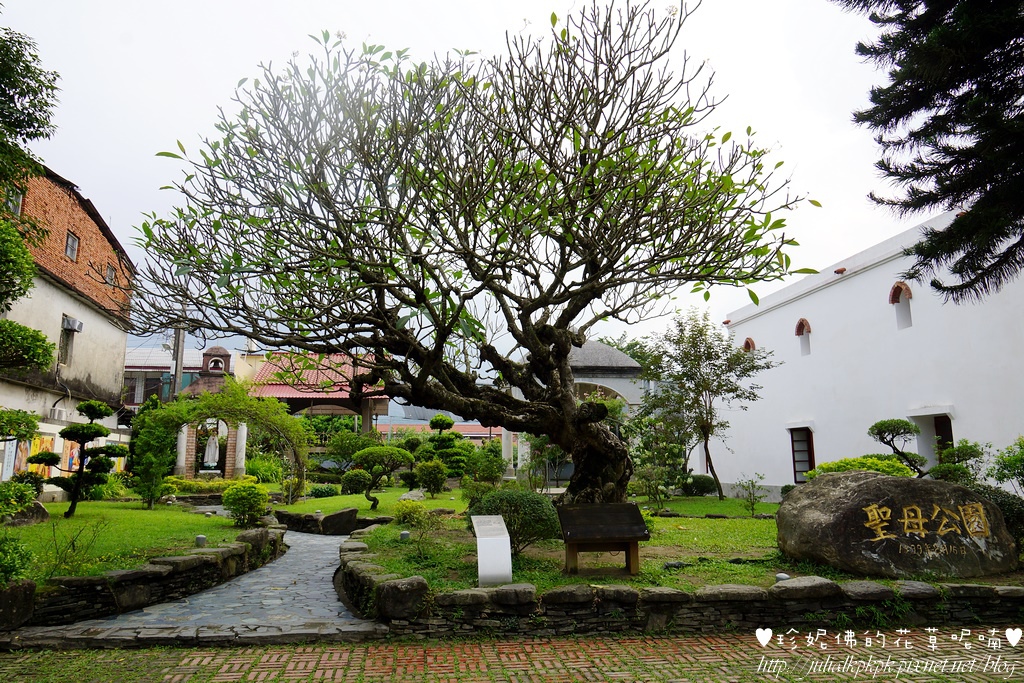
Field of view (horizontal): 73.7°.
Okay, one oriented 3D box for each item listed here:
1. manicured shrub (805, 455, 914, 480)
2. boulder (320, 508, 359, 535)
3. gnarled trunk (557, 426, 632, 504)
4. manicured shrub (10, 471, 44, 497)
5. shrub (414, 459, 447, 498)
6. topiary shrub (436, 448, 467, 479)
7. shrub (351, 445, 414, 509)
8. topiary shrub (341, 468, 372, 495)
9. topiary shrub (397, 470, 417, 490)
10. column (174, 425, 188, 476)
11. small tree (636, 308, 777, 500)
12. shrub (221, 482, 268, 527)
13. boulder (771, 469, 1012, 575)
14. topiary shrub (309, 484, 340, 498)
[{"bbox_3d":[4.975,2.178,9.773,1.650,0.980,1.300,0,-10,0],"label":"manicured shrub"},{"bbox_3d":[-3.263,3.396,12.914,0.700,0.530,0.420,0,-10,0],"label":"boulder"},{"bbox_3d":[1.259,1.968,10.418,1.150,1.310,1.100,0,-10,0],"label":"gnarled trunk"},{"bbox_3d":[-11.528,3.495,16.244,0.780,0.750,0.750,0,-10,0],"label":"manicured shrub"},{"bbox_3d":[-2.743,4.629,23.044,1.097,1.307,1.097,0,-10,0],"label":"shrub"},{"bbox_3d":[-1.989,4.036,22.441,1.000,1.000,1.000,0,-10,0],"label":"topiary shrub"},{"bbox_3d":[-3.237,3.438,17.162,1.571,1.553,1.450,0,-10,0],"label":"shrub"},{"bbox_3d":[-5.570,5.039,24.494,1.130,0.914,1.130,0,-10,0],"label":"topiary shrub"},{"bbox_3d":[-4.012,5.396,26.462,0.775,0.779,0.775,0,-10,0],"label":"topiary shrub"},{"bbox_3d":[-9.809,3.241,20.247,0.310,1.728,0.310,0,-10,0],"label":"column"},{"bbox_3d":[6.428,2.007,22.504,4.582,6.277,4.000,0,-10,0],"label":"small tree"},{"bbox_3d":[-4.528,2.777,11.599,0.770,0.730,0.770,0,-10,0],"label":"shrub"},{"bbox_3d":[4.100,1.910,7.334,2.300,1.030,1.400,-1,-10,5],"label":"boulder"},{"bbox_3d":[-4.941,3.923,17.896,0.800,0.460,0.750,0,-10,0],"label":"topiary shrub"}]

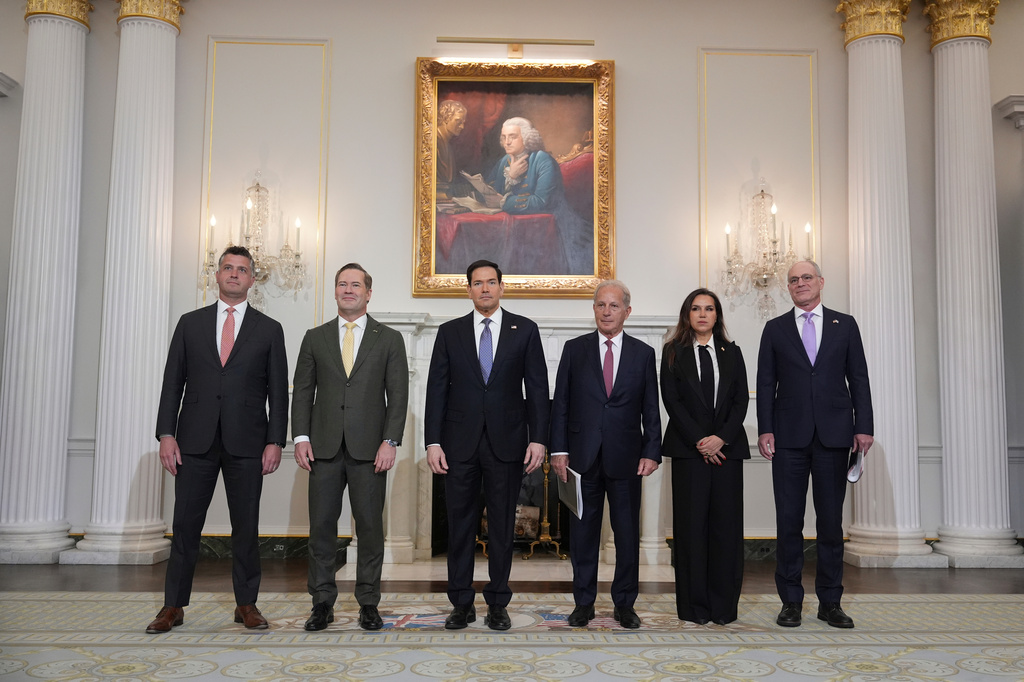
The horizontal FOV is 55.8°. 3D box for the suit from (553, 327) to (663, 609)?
[{"bbox_3d":[0.477,0.642,4.902,0.565,1.395,0.320,0,-5,1],"label":"suit"}]

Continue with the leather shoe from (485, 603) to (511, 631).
[{"bbox_3d":[-0.068,1.310,4.649,0.105,0.110,0.295,1,-5,-10],"label":"leather shoe"}]

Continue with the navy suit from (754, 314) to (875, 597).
[{"bbox_3d":[1.530,0.576,4.933,0.560,1.530,0.320,0,-5,10],"label":"navy suit"}]

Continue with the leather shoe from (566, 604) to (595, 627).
[{"bbox_3d":[0.347,1.322,4.747,0.105,0.110,0.295,-2,-6,22],"label":"leather shoe"}]

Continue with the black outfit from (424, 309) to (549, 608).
[{"bbox_3d":[-0.124,0.575,4.816,0.615,1.482,0.330,1,-5,-2],"label":"black outfit"}]

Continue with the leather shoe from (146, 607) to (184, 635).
[{"bbox_3d":[-1.640,1.302,4.583,0.110,0.110,0.300,0,-5,6],"label":"leather shoe"}]

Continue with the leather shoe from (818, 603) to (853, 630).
[{"bbox_3d":[1.625,1.360,4.858,0.110,0.110,0.300,1,-5,-9],"label":"leather shoe"}]

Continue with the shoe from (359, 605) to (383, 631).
[{"bbox_3d":[-0.687,1.323,4.701,0.110,0.110,0.300,2,-6,-13],"label":"shoe"}]

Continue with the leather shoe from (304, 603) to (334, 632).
[{"bbox_3d":[-0.913,1.298,4.605,0.105,0.110,0.295,0,-5,10],"label":"leather shoe"}]

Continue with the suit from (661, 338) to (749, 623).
[{"bbox_3d":[0.968,0.678,4.895,0.445,1.430,0.310,0,-5,6],"label":"suit"}]

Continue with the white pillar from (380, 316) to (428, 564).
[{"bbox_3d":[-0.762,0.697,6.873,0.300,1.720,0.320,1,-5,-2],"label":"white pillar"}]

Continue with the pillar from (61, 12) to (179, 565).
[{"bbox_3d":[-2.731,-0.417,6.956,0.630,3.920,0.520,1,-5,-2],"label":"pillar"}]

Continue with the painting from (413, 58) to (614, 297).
[{"bbox_3d":[0.028,-1.244,7.436,1.530,1.865,0.100,1,-5,-2],"label":"painting"}]

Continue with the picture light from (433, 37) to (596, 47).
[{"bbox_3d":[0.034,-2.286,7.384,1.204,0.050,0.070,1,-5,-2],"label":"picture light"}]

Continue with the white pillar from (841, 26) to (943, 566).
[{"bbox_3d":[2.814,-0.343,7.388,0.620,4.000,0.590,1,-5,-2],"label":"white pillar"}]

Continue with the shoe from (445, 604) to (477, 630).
[{"bbox_3d":[-0.246,1.330,4.736,0.110,0.110,0.300,-1,-6,14],"label":"shoe"}]

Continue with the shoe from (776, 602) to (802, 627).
[{"bbox_3d":[1.381,1.335,4.791,0.105,0.110,0.295,-2,-6,21],"label":"shoe"}]

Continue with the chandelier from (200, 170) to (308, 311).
[{"bbox_3d":[-1.833,-0.728,6.925,0.750,1.030,0.400,1,-5,-2],"label":"chandelier"}]

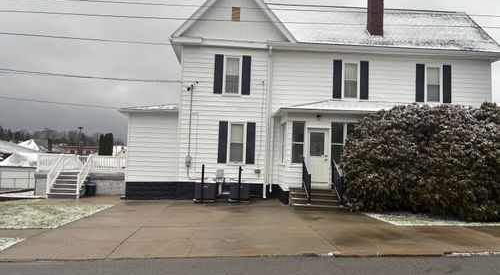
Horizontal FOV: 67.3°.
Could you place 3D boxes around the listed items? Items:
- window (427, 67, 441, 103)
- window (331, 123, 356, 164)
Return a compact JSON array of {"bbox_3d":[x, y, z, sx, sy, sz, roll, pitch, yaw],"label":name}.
[{"bbox_3d":[8.161,-2.338,16.653,0.702,1.649,0.100,2,-2,-3],"label":"window"},{"bbox_3d":[3.586,0.224,14.073,1.087,1.594,0.100,2,-4,-2],"label":"window"}]

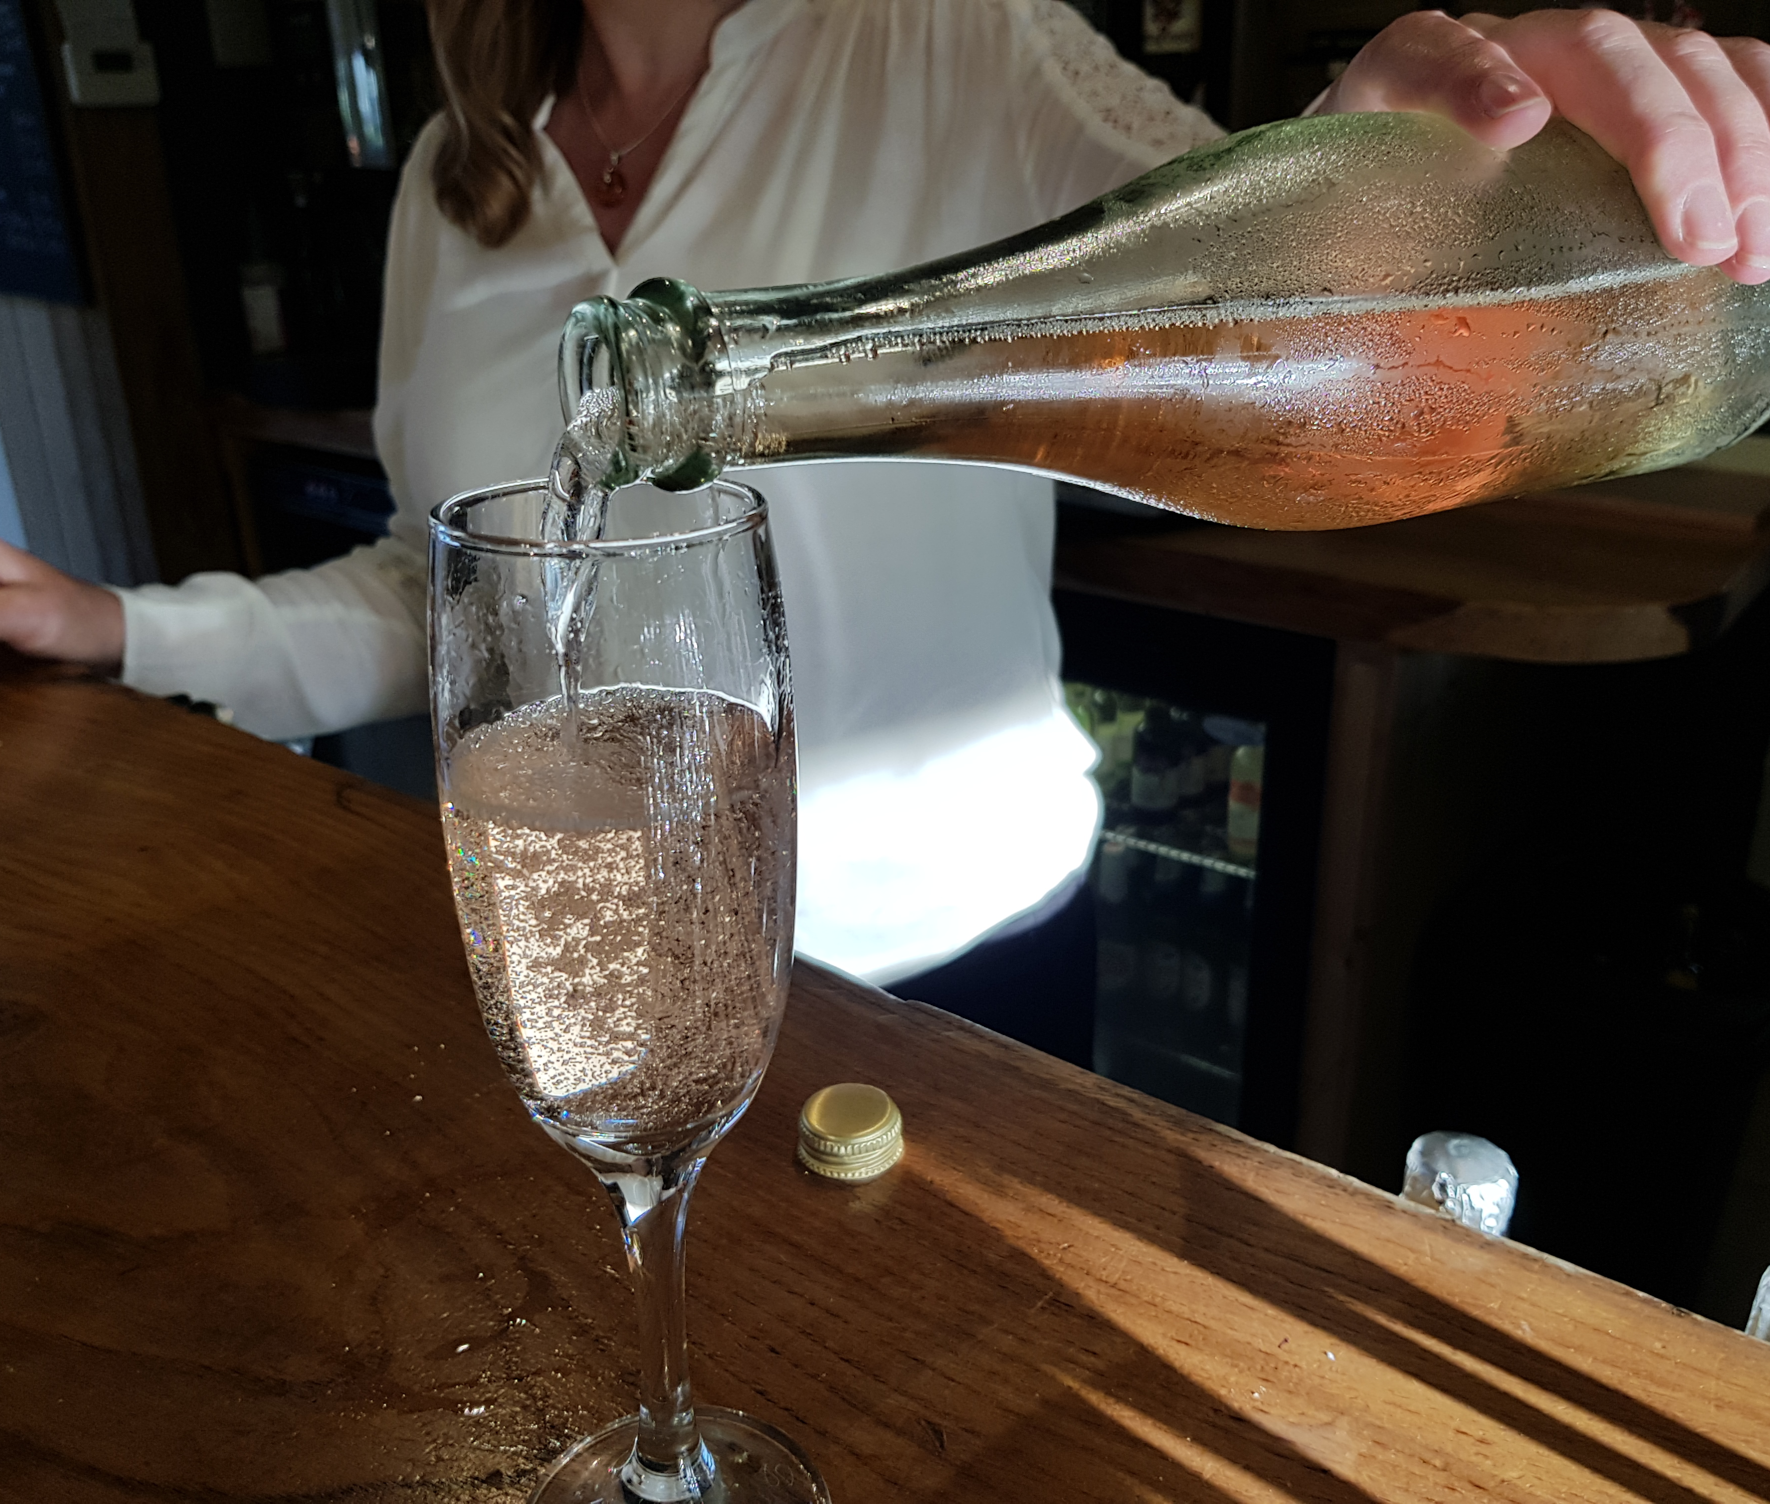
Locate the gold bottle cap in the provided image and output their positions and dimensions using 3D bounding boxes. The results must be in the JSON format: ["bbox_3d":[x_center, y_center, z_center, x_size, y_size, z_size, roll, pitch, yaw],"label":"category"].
[{"bbox_3d":[-0.009,0.098,0.392,0.028,0.012,0.028,-1,22,0],"label":"gold bottle cap"}]

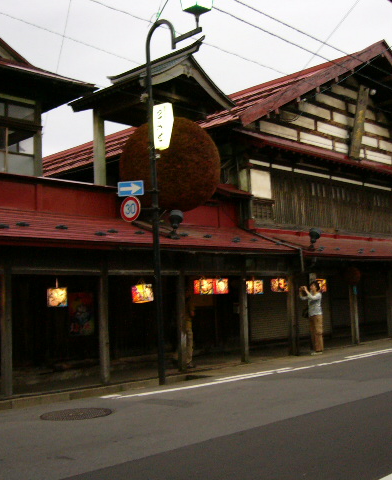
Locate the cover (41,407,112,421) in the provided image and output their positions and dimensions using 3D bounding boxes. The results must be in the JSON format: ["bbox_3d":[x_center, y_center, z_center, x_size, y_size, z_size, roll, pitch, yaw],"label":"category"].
[{"bbox_3d":[-1.589,2.307,8.604,0.940,0.040,0.940,-3,-5,0],"label":"cover"}]

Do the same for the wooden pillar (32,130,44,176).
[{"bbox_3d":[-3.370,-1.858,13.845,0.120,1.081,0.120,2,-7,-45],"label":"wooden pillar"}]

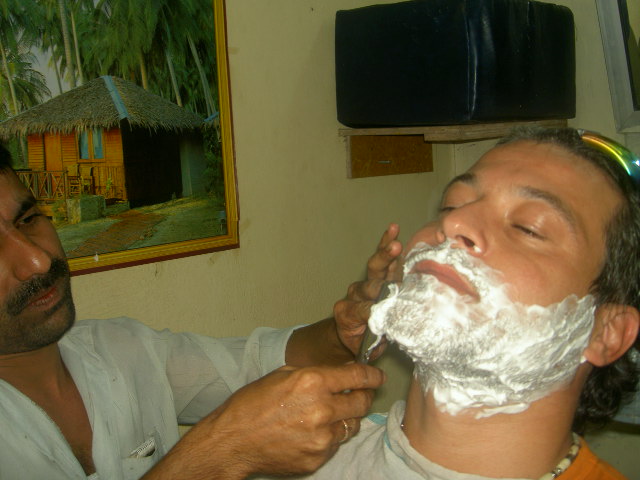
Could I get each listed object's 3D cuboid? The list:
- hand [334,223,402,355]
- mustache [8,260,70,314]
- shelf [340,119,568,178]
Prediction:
[{"bbox_3d":[0.051,0.049,0.730,0.065,0.140,0.085,21,-5,-12],"label":"hand"},{"bbox_3d":[-0.249,0.043,0.635,0.070,0.028,0.025,-33,29,-24],"label":"mustache"},{"bbox_3d":[0.290,-0.211,1.680,0.540,0.105,0.200,-5,6,-19],"label":"shelf"}]

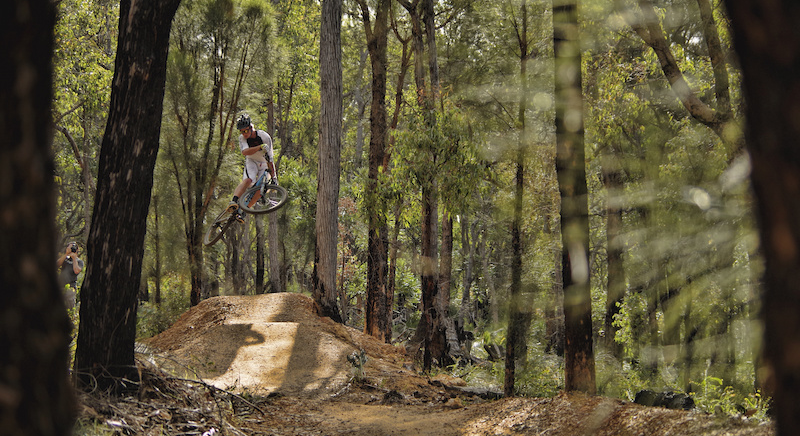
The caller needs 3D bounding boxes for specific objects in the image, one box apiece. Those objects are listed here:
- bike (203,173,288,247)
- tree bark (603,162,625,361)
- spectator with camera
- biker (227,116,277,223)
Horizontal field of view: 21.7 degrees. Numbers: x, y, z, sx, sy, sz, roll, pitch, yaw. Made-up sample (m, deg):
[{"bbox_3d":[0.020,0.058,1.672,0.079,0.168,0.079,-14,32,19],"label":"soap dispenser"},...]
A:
[{"bbox_3d":[-2.201,-0.223,29.779,0.620,1.105,1.746,37,-39,-18],"label":"bike"},{"bbox_3d":[3.584,0.680,35.000,0.340,3.324,0.340,0,-1,0],"label":"tree bark"},{"bbox_3d":[-5.603,1.292,35.500,0.560,1.750,0.500,0,-1,-16],"label":"spectator with camera"},{"bbox_3d":[-2.112,-0.723,29.850,0.740,1.540,0.800,2,-5,-7],"label":"biker"}]

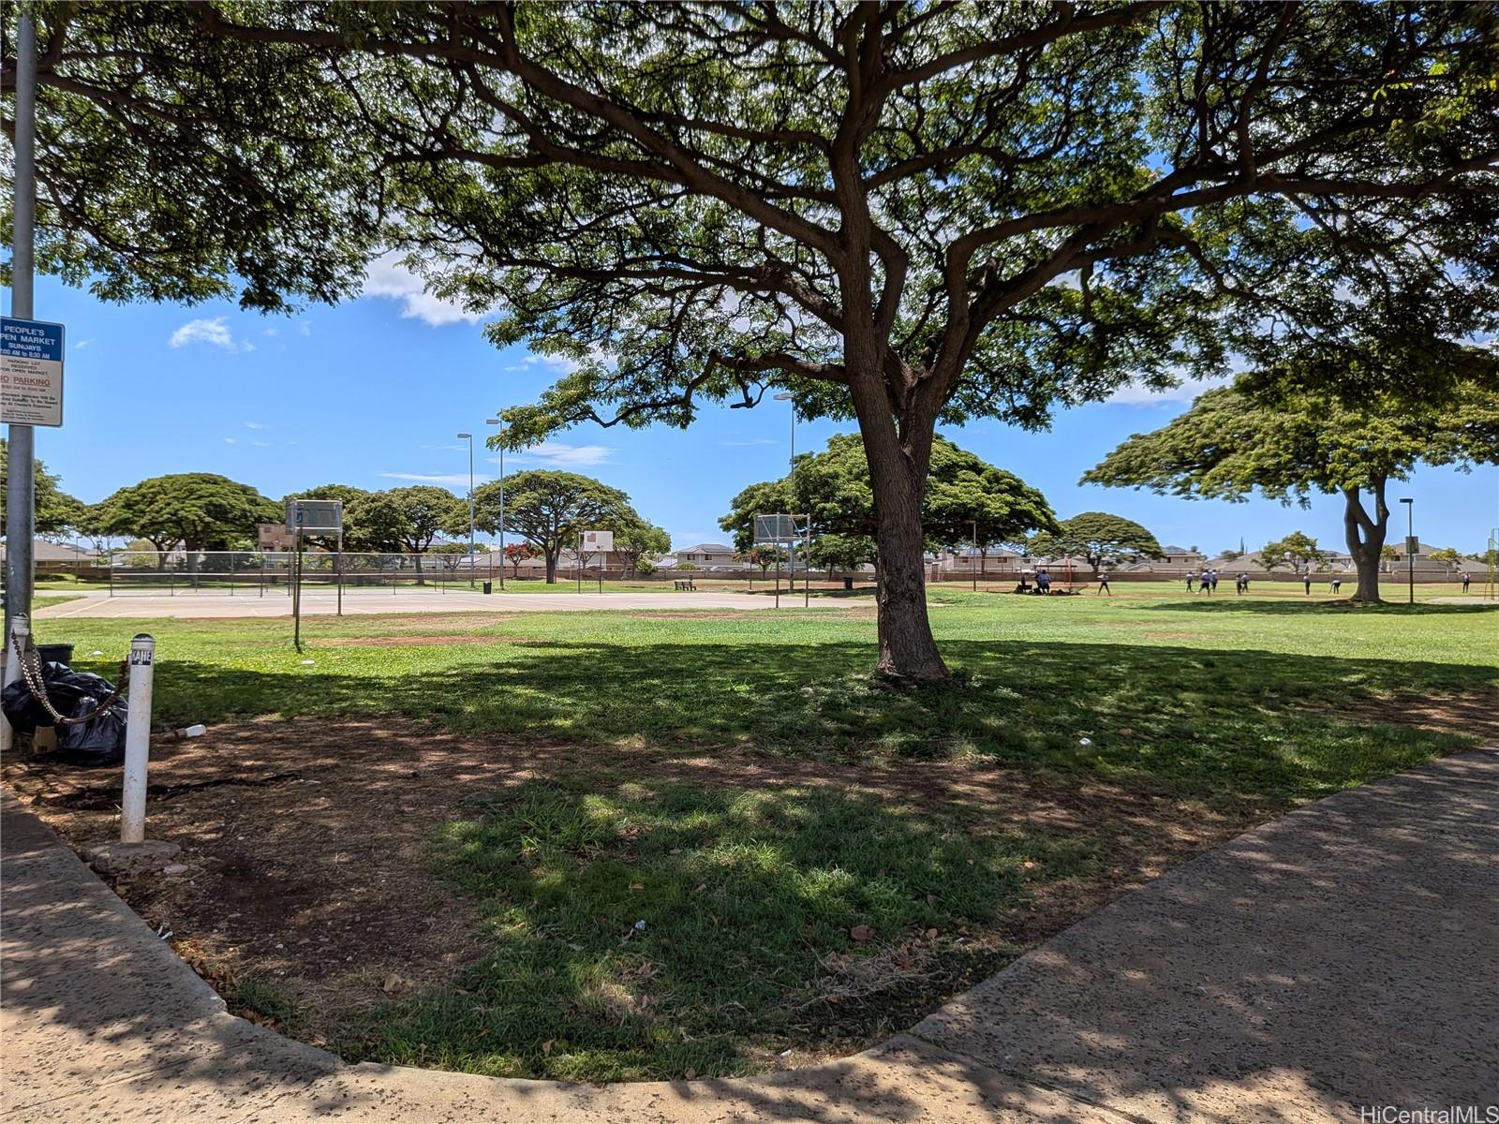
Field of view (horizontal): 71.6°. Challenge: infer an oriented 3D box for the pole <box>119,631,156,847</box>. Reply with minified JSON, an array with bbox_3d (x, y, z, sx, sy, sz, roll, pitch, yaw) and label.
[{"bbox_3d":[-3.410,0.985,5.780,0.120,1.170,0.120,3,0,0],"label":"pole"}]

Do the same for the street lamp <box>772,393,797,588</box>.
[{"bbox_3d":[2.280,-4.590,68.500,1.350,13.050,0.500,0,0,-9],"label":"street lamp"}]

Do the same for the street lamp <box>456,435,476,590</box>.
[{"bbox_3d":[-24.000,-4.340,88.000,1.300,13.000,0.500,0,0,-20],"label":"street lamp"}]

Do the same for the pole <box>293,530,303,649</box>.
[{"bbox_3d":[-8.440,0.510,19.500,0.070,2.340,0.070,2,0,0],"label":"pole"}]

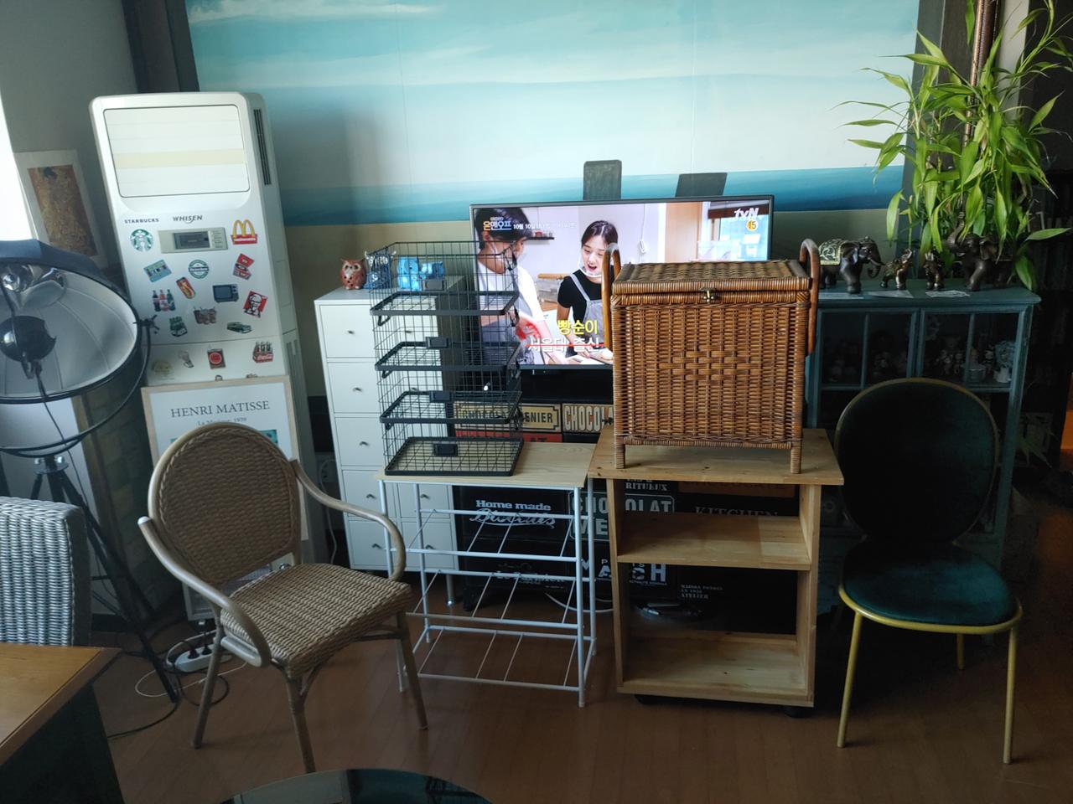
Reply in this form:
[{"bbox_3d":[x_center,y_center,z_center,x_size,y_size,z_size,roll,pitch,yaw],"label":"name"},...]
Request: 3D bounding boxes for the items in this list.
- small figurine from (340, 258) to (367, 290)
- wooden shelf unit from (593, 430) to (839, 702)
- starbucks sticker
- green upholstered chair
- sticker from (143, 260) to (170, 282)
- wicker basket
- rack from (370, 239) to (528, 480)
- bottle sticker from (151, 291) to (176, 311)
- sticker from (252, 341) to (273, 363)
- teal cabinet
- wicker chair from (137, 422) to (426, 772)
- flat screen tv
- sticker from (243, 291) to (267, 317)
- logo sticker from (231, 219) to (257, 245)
[{"bbox_3d":[-0.648,-0.455,2.855,0.073,0.099,0.064,-5,16,-5],"label":"small figurine"},{"bbox_3d":[0.486,0.472,2.256,0.619,0.716,0.337,0,17,12],"label":"wooden shelf unit"},{"bbox_3d":[-1.229,-0.503,2.511,0.068,0.068,0.006,-6,17,-8],"label":"starbucks sticker"},{"bbox_3d":[1.019,0.423,2.120,0.440,0.864,0.528,1,17,13],"label":"green upholstered chair"},{"bbox_3d":[-1.204,-0.416,2.561,0.070,0.046,0.008,-23,16,5],"label":"sticker"},{"bbox_3d":[0.443,-0.133,2.069,0.518,0.555,0.280,1,17,13],"label":"wicker basket"},{"bbox_3d":[-0.245,-0.130,2.260,0.364,0.601,0.297,-1,17,8],"label":"rack"},{"bbox_3d":[-1.188,-0.322,2.571,0.070,0.071,0.006,-6,17,-8],"label":"bottle sticker"},{"bbox_3d":[-0.896,-0.163,2.646,0.066,0.068,0.008,-3,16,-1],"label":"sticker"},{"bbox_3d":[1.152,0.186,2.602,0.629,1.095,0.355,1,17,14],"label":"teal cabinet"},{"bbox_3d":[-0.643,0.501,2.131,0.507,0.879,0.502,9,20,34],"label":"wicker chair"},{"bbox_3d":[0.257,-0.377,2.648,0.976,0.555,0.068,1,17,14],"label":"flat screen tv"},{"bbox_3d":[-0.907,-0.315,2.601,0.059,0.072,0.008,21,15,-8],"label":"sticker"},{"bbox_3d":[-0.919,-0.534,2.536,0.079,0.077,0.008,-3,16,-1],"label":"logo sticker"}]

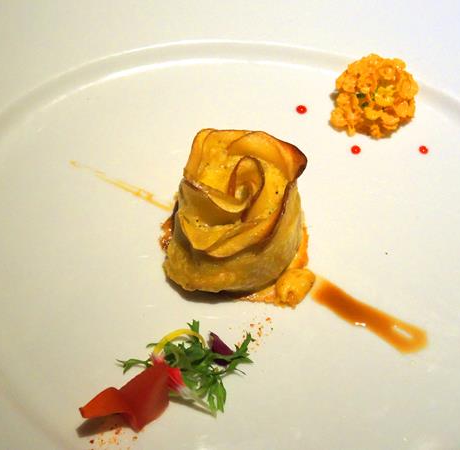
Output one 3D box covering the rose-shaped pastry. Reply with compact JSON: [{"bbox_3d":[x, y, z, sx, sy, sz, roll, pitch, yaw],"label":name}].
[{"bbox_3d":[0.002,-0.005,0.277,0.051,0.035,0.049,4,44,0],"label":"rose-shaped pastry"}]

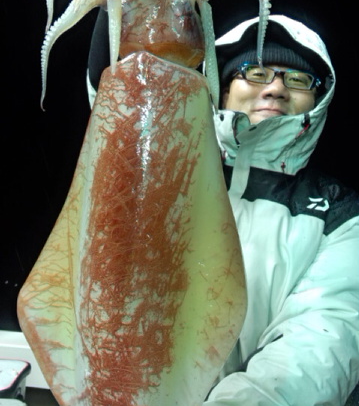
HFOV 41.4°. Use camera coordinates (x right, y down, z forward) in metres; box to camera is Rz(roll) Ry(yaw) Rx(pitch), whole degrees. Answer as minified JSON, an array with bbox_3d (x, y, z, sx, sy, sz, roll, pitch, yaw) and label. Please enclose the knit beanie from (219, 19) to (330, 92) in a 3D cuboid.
[{"bbox_3d":[0.170,-0.277,0.885,0.188,0.160,0.210,10,1,-2],"label":"knit beanie"}]

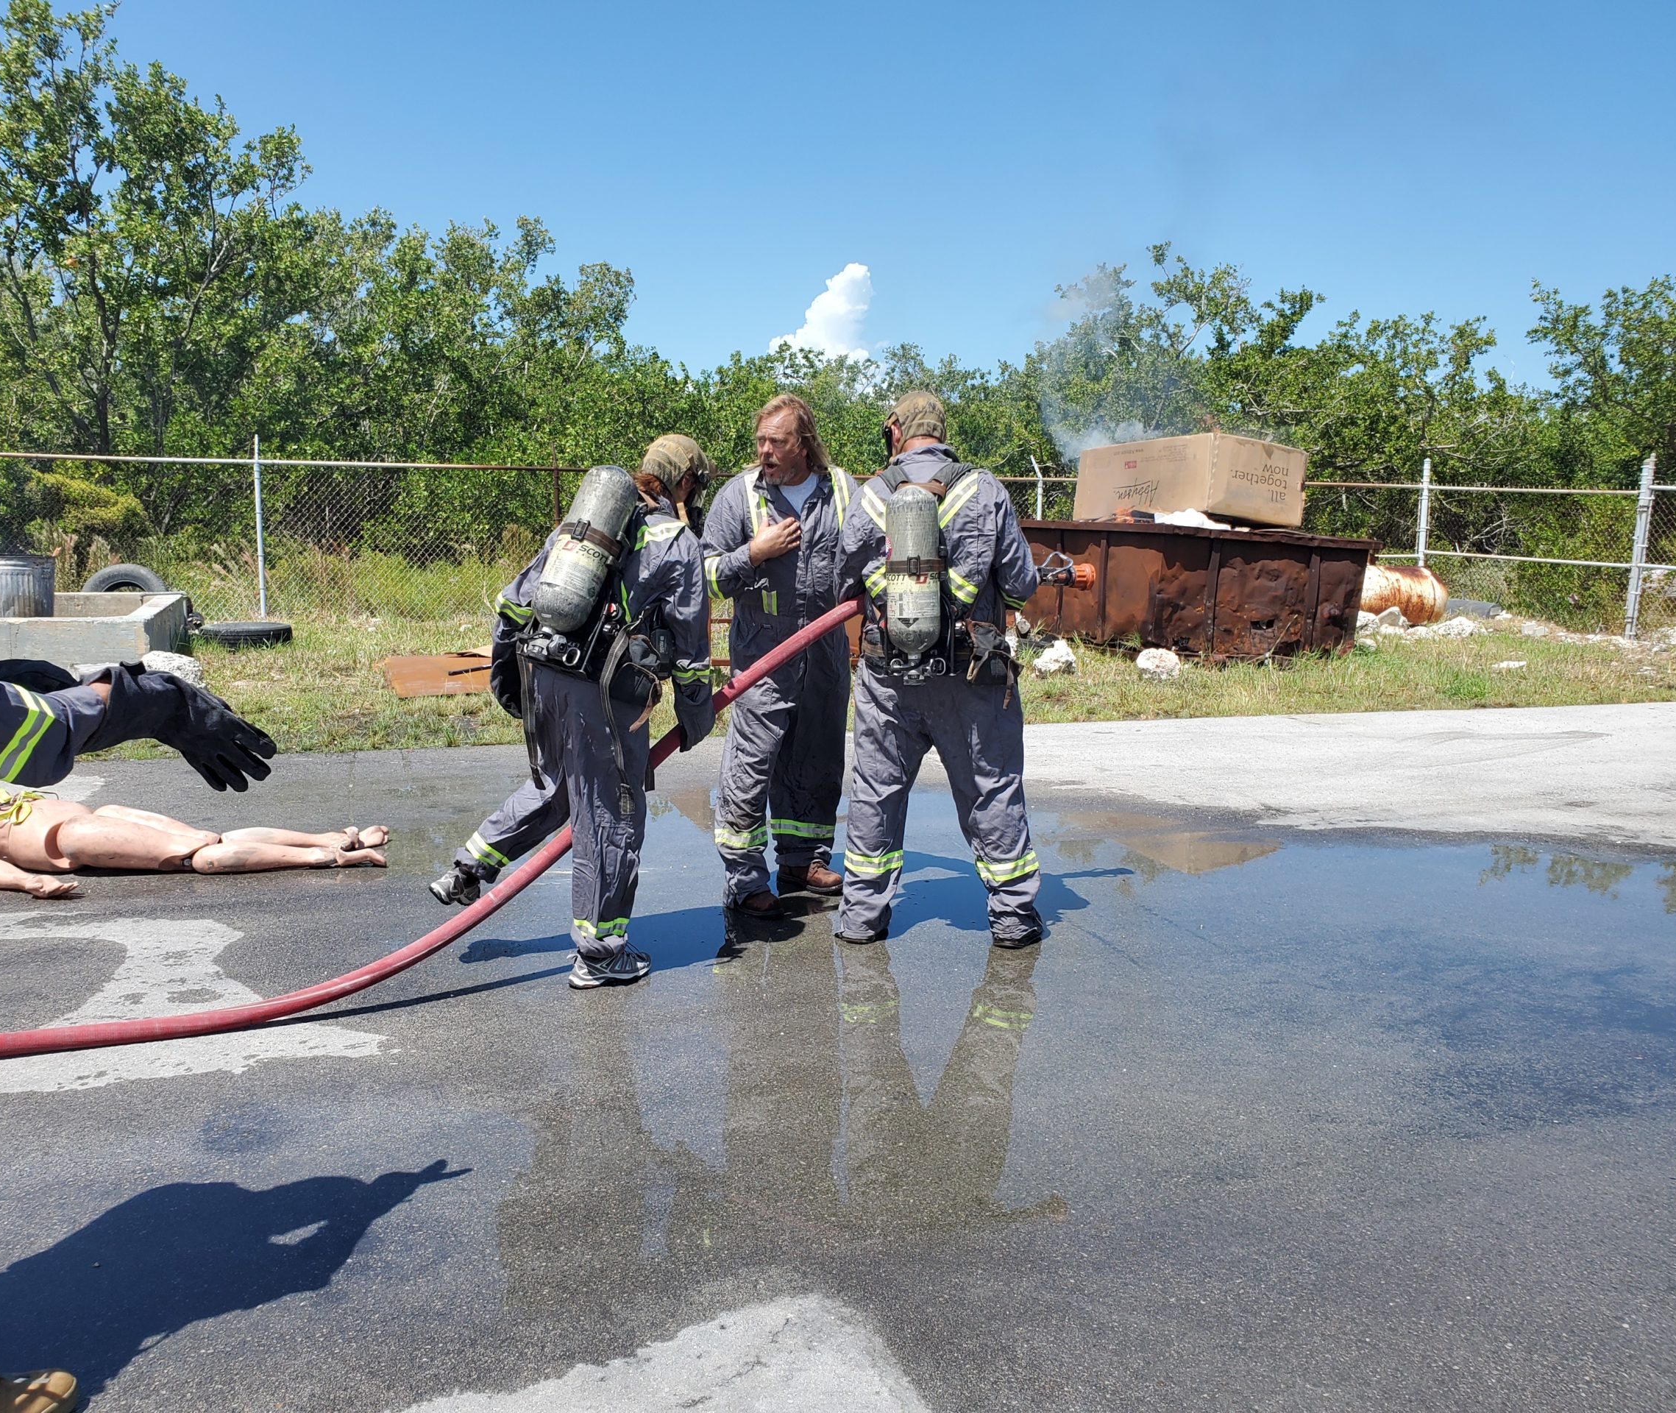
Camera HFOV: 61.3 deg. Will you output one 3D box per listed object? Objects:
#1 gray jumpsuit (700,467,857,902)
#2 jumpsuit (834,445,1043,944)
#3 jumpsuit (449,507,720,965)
[{"bbox_3d":[-0.214,-0.106,5.127,0.560,1.530,0.400,-1,9,-13],"label":"gray jumpsuit"},{"bbox_3d":[0.321,-0.055,4.780,0.680,1.580,0.480,2,9,11],"label":"jumpsuit"},{"bbox_3d":[-0.800,0.024,4.592,0.640,1.430,0.660,-6,11,-37],"label":"jumpsuit"}]

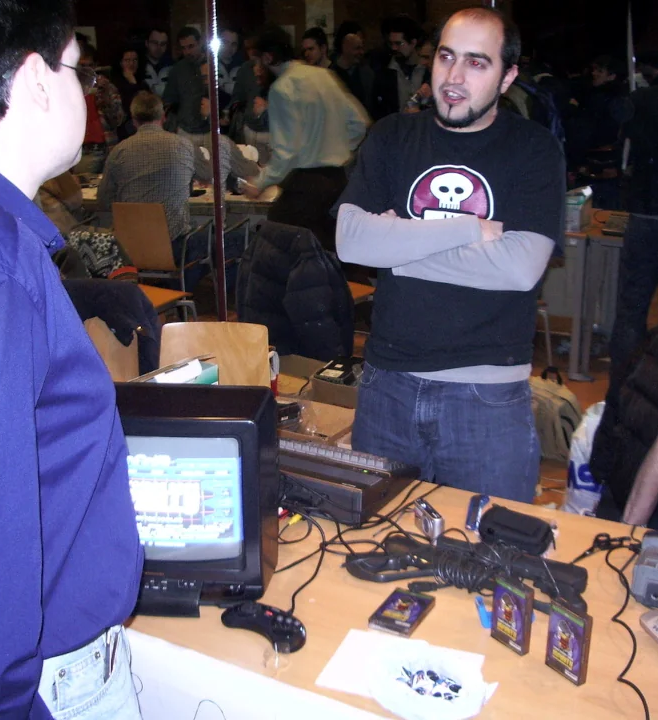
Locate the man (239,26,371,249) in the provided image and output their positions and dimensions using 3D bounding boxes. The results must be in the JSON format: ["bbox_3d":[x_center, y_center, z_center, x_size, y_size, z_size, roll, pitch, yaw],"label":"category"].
[{"bbox_3d":[-0.124,-1.060,5.850,0.700,1.730,0.620,-10,19,-24],"label":"man"}]

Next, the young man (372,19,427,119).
[{"bbox_3d":[0.499,-1.230,6.250,0.540,1.780,0.360,2,18,10],"label":"young man"}]

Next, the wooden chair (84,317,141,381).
[{"bbox_3d":[-0.888,0.145,3.660,0.450,0.810,0.500,2,18,10],"label":"wooden chair"}]

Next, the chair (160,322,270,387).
[{"bbox_3d":[-0.359,0.194,3.500,0.450,0.790,0.500,1,18,8],"label":"chair"}]

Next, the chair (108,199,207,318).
[{"bbox_3d":[-1.019,-0.554,5.800,0.540,0.840,0.550,5,19,19],"label":"chair"}]

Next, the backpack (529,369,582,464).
[{"bbox_3d":[0.928,0.200,4.050,0.320,0.380,0.230,4,19,16],"label":"backpack"}]

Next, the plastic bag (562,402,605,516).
[{"bbox_3d":[0.961,0.360,3.500,0.250,0.410,0.220,-1,18,0],"label":"plastic bag"}]

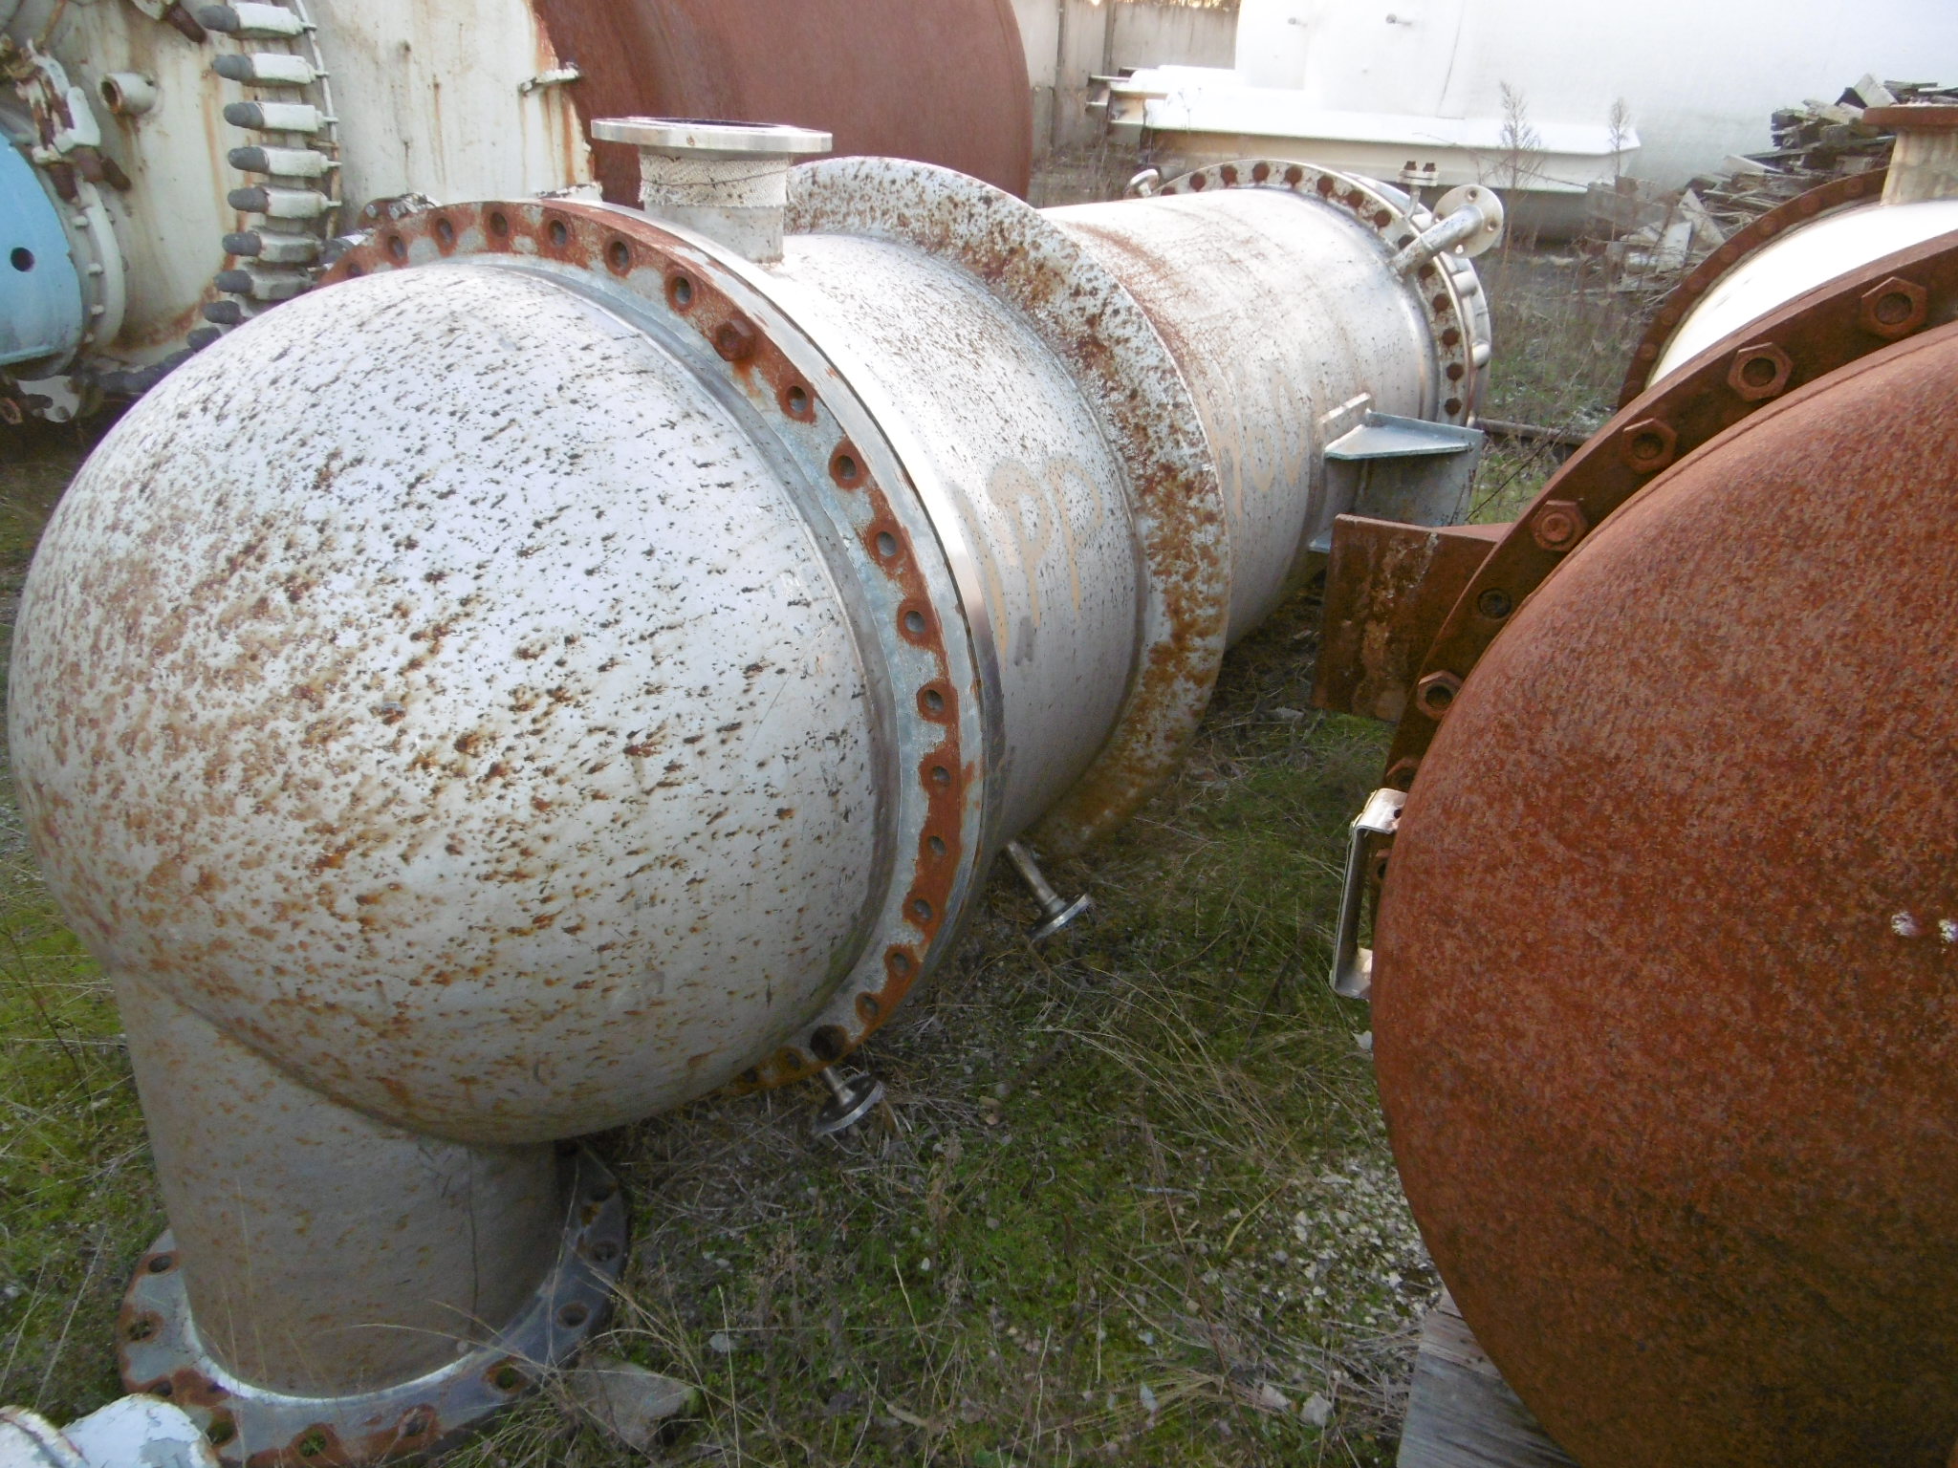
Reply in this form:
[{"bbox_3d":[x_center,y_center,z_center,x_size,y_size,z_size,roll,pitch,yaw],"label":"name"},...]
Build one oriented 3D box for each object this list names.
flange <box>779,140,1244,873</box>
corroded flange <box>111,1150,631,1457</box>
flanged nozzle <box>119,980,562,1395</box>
[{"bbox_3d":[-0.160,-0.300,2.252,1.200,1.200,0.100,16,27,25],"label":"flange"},{"bbox_3d":[-0.718,0.651,1.655,0.567,0.042,0.567,16,27,25],"label":"corroded flange"},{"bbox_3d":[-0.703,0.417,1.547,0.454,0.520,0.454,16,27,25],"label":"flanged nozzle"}]

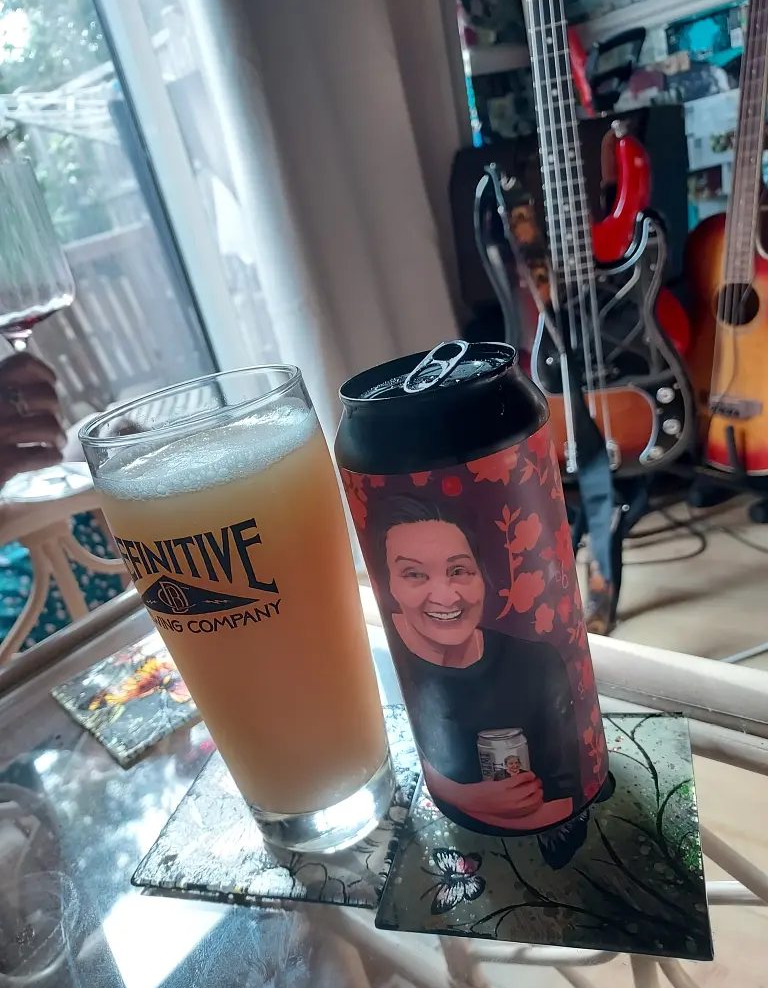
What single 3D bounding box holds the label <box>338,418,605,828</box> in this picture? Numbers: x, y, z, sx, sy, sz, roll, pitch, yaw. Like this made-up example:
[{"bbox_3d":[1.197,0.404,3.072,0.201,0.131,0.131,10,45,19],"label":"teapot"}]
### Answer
[{"bbox_3d":[0.033,0.040,0.240,0.066,0.132,0.066,-8,23,18],"label":"label"}]

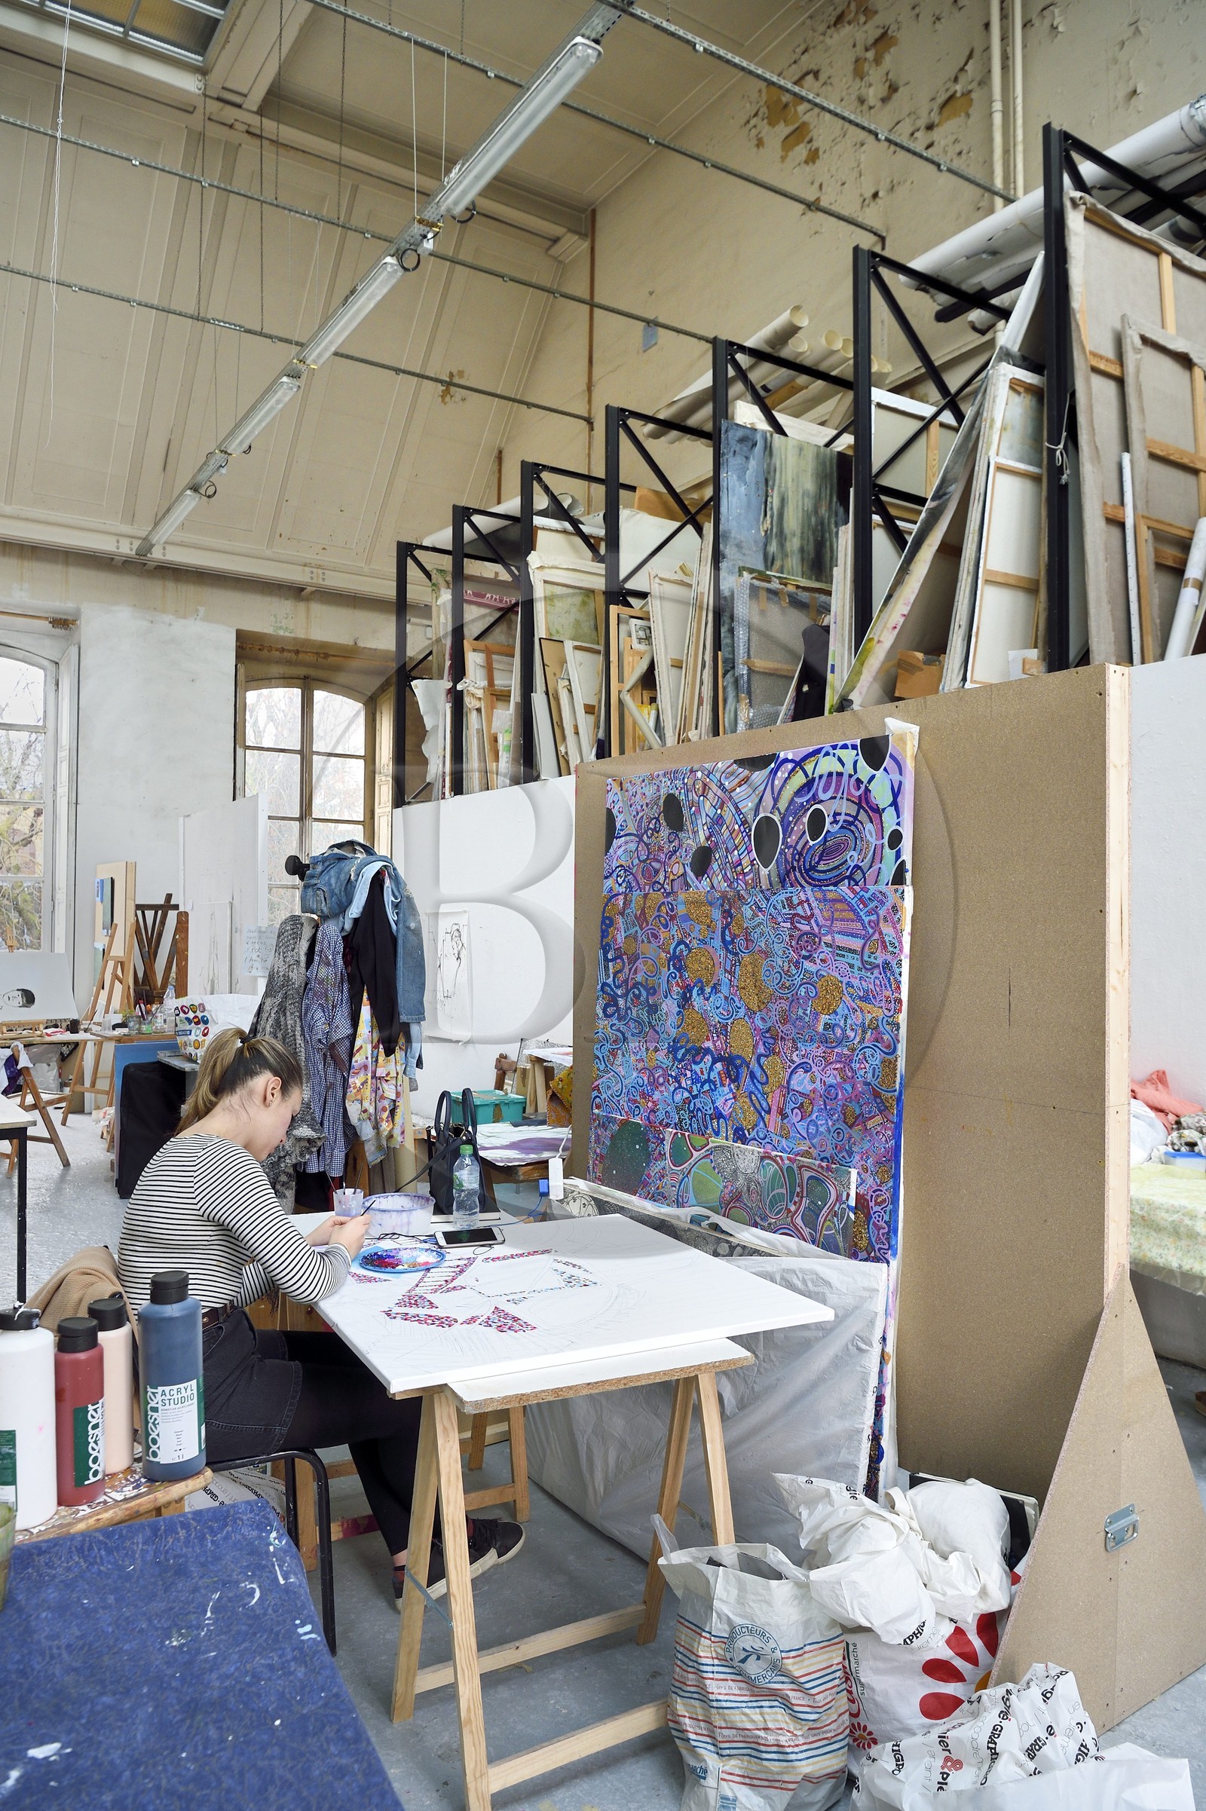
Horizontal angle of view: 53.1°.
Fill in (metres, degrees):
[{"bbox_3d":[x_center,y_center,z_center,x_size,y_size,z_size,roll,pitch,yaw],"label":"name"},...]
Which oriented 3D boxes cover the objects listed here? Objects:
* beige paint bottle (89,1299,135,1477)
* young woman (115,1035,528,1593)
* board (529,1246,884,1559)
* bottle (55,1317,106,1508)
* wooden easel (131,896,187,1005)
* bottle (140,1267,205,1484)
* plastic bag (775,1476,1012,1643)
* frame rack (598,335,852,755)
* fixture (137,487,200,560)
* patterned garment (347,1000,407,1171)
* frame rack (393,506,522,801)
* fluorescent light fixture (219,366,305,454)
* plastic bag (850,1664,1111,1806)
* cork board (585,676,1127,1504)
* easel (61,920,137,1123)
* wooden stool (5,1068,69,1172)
[{"bbox_3d":[-0.692,0.672,1.690,0.061,0.224,0.061,0,0,-24],"label":"beige paint bottle"},{"bbox_3d":[-0.644,0.940,2.790,0.920,1.320,0.470,0,0,-31],"label":"young woman"},{"bbox_3d":[0.190,1.242,3.115,0.045,0.885,1.300,11,-6,-35],"label":"board"},{"bbox_3d":[-0.689,0.663,1.590,0.059,0.226,0.059,0,0,26],"label":"bottle"},{"bbox_3d":[-3.140,0.780,8.450,0.550,1.660,0.500,0,0,-27],"label":"wooden easel"},{"bbox_3d":[-0.598,0.645,1.670,0.083,0.262,0.083,0,0,-25],"label":"bottle"},{"bbox_3d":[0.570,1.280,2.370,0.430,0.250,0.280,0,0,-33],"label":"plastic bag"},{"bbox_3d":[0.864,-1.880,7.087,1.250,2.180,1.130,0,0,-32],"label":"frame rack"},{"bbox_3d":[-3.390,-3.040,9.500,0.150,0.120,1.420,0,0,-33],"label":"fixture"},{"bbox_3d":[-0.770,0.545,4.050,0.220,0.640,0.180,0,0,-11],"label":"patterned garment"},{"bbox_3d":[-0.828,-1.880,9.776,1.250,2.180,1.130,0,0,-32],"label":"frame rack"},{"bbox_3d":[-2.050,-2.925,7.200,0.115,0.105,1.210,0,0,-32],"label":"fluorescent light fixture"},{"bbox_3d":[0.660,1.495,2.140,0.410,0.210,0.330,0,0,6],"label":"plastic bag"},{"bbox_3d":[0.477,0.570,3.220,0.085,2.080,2.010,0,0,-32],"label":"cork board"},{"bbox_3d":[-3.730,0.920,9.480,0.640,1.560,0.700,0,0,38],"label":"easel"},{"bbox_3d":[-3.670,1.320,7.730,0.440,0.740,0.470,0,0,34],"label":"wooden stool"}]

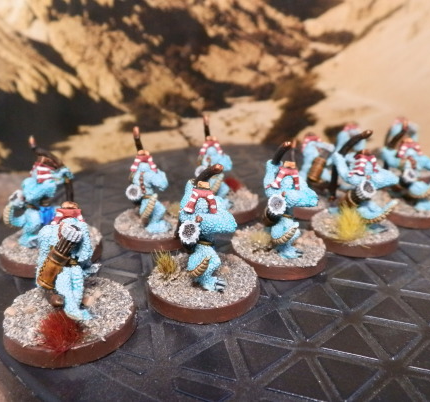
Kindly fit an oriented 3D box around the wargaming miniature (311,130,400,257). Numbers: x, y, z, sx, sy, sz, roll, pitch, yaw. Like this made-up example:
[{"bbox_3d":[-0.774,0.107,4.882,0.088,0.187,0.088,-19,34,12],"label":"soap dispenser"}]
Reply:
[{"bbox_3d":[0.040,-0.004,0.120,0.025,0.029,0.027,-7,23,-19],"label":"wargaming miniature"}]

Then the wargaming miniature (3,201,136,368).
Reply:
[{"bbox_3d":[-0.028,0.012,0.082,0.025,0.025,0.026,-3,22,-11],"label":"wargaming miniature"}]

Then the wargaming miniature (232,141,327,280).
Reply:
[{"bbox_3d":[0.017,0.001,0.109,0.025,0.029,0.027,3,22,4],"label":"wargaming miniature"}]

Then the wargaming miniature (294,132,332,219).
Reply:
[{"bbox_3d":[0.032,-0.010,0.144,0.025,0.024,0.027,-3,22,-11],"label":"wargaming miniature"}]

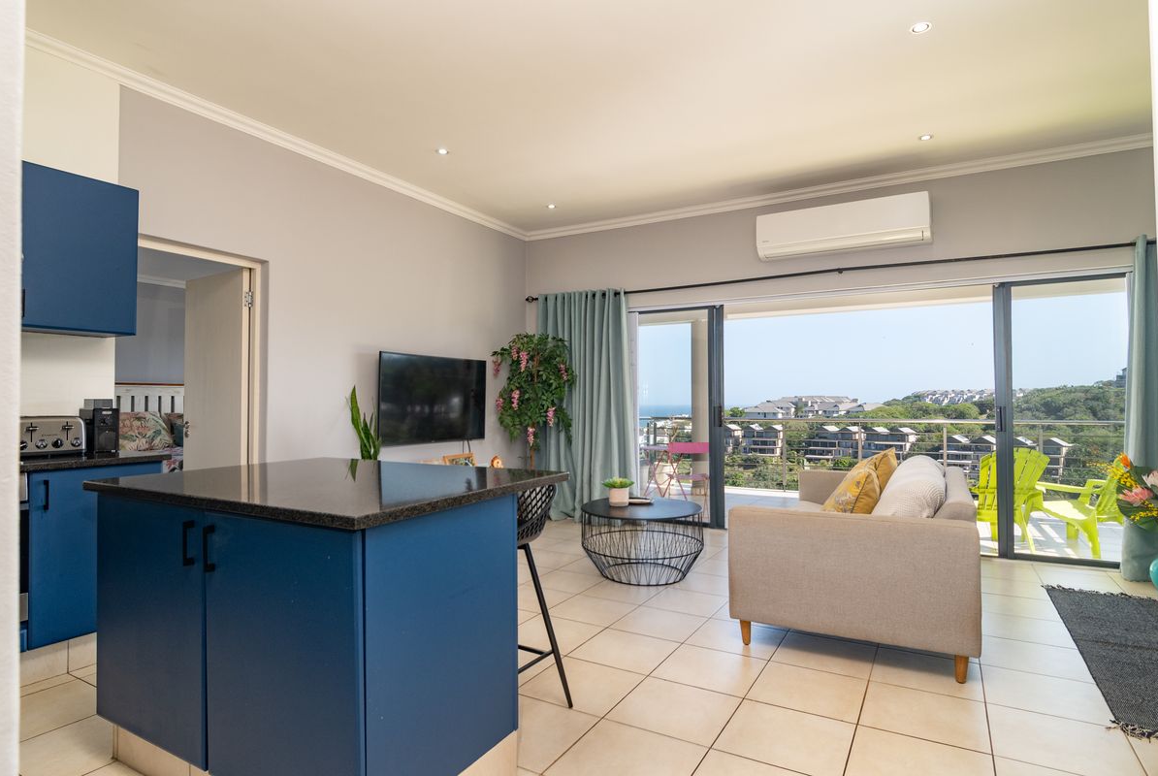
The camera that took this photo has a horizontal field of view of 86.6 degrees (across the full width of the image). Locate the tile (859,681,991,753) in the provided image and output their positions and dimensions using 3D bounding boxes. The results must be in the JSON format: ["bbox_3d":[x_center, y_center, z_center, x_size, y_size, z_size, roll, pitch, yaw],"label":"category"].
[{"bbox_3d":[1.256,1.192,2.238,0.396,0.010,0.396,-1,-2,30],"label":"tile"}]

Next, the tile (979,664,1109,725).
[{"bbox_3d":[1.803,1.192,2.380,0.396,0.010,0.396,-1,-2,30],"label":"tile"}]

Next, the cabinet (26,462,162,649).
[{"bbox_3d":[-2.345,0.713,2.850,0.560,0.720,0.500,-1,-2,30],"label":"cabinet"}]

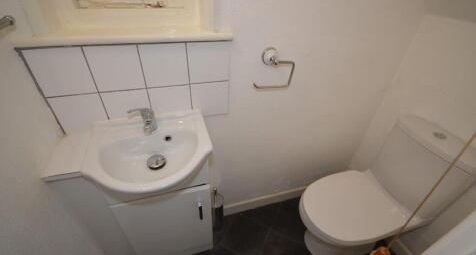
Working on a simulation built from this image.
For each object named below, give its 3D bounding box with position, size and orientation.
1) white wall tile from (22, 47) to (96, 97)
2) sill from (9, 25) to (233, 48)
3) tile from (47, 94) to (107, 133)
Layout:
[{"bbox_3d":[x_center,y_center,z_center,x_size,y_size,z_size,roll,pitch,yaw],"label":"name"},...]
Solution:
[{"bbox_3d":[-0.534,-0.166,0.603,0.145,0.147,0.008,-9,33,-16],"label":"white wall tile"},{"bbox_3d":[-0.332,-0.310,0.665,0.615,0.026,0.154,-9,36,-15],"label":"sill"},{"bbox_3d":[-0.537,-0.039,0.682,0.145,0.149,0.008,-9,33,-16],"label":"tile"}]

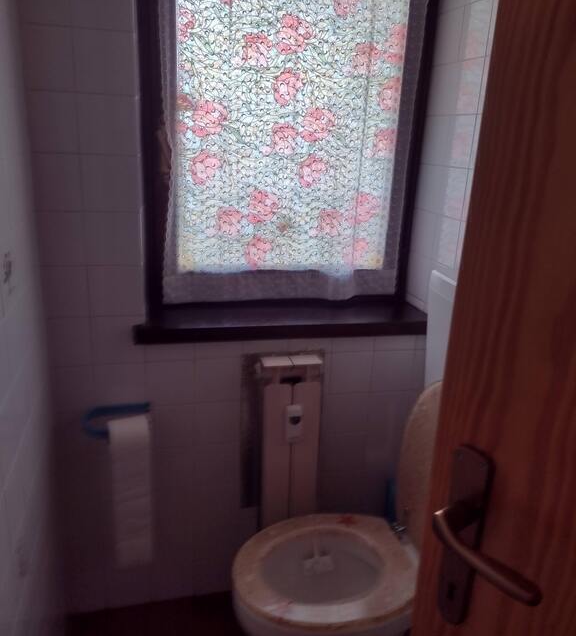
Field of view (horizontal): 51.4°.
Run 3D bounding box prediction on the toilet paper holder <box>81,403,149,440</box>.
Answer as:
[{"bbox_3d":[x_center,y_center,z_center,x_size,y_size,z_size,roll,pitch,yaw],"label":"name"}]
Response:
[{"bbox_3d":[-0.444,0.271,1.566,0.170,0.056,0.103,-2,19,-14],"label":"toilet paper holder"}]

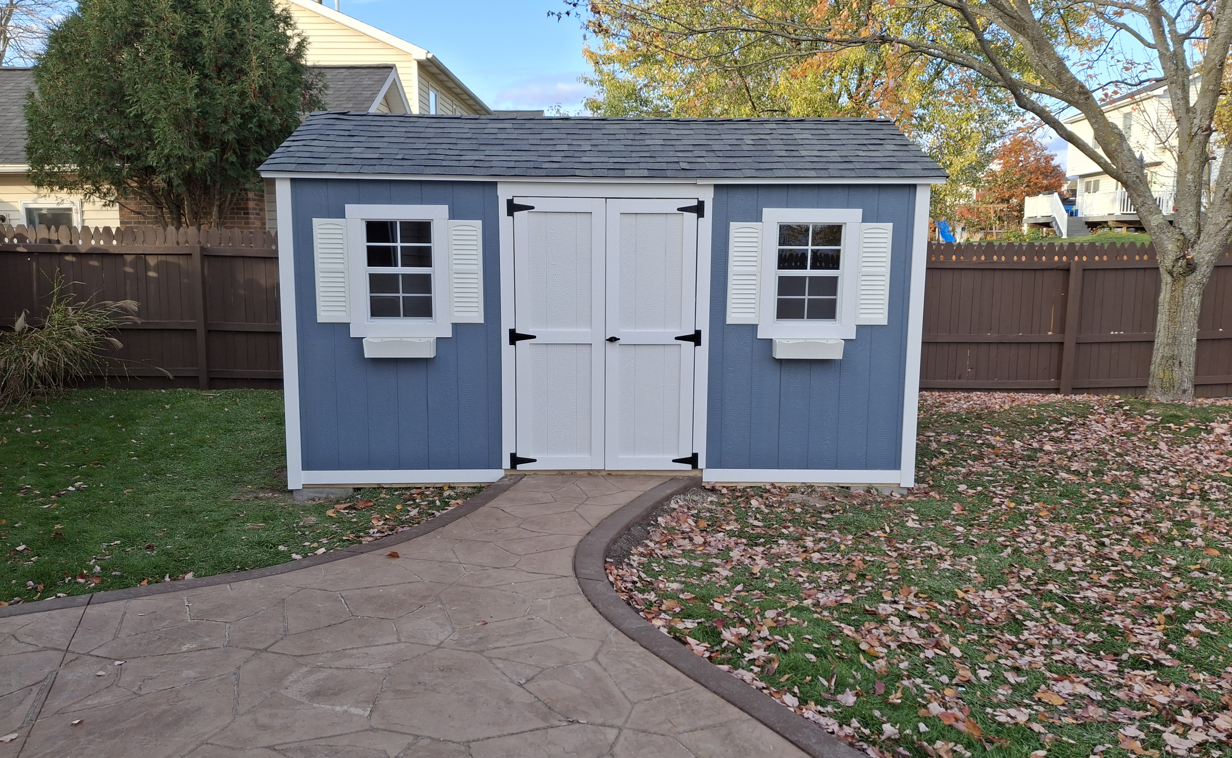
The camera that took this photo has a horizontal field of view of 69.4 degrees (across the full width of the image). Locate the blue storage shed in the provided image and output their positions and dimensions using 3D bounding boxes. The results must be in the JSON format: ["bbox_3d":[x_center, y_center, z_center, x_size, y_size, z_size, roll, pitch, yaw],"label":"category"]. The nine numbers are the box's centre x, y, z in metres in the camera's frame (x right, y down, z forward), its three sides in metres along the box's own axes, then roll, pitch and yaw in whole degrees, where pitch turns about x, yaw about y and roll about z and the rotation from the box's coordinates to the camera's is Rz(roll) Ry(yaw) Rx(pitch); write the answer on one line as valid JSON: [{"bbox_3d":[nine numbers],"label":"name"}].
[{"bbox_3d":[-0.103,-0.708,7.089,4.490,2.670,2.480,0,8,-2],"label":"blue storage shed"}]

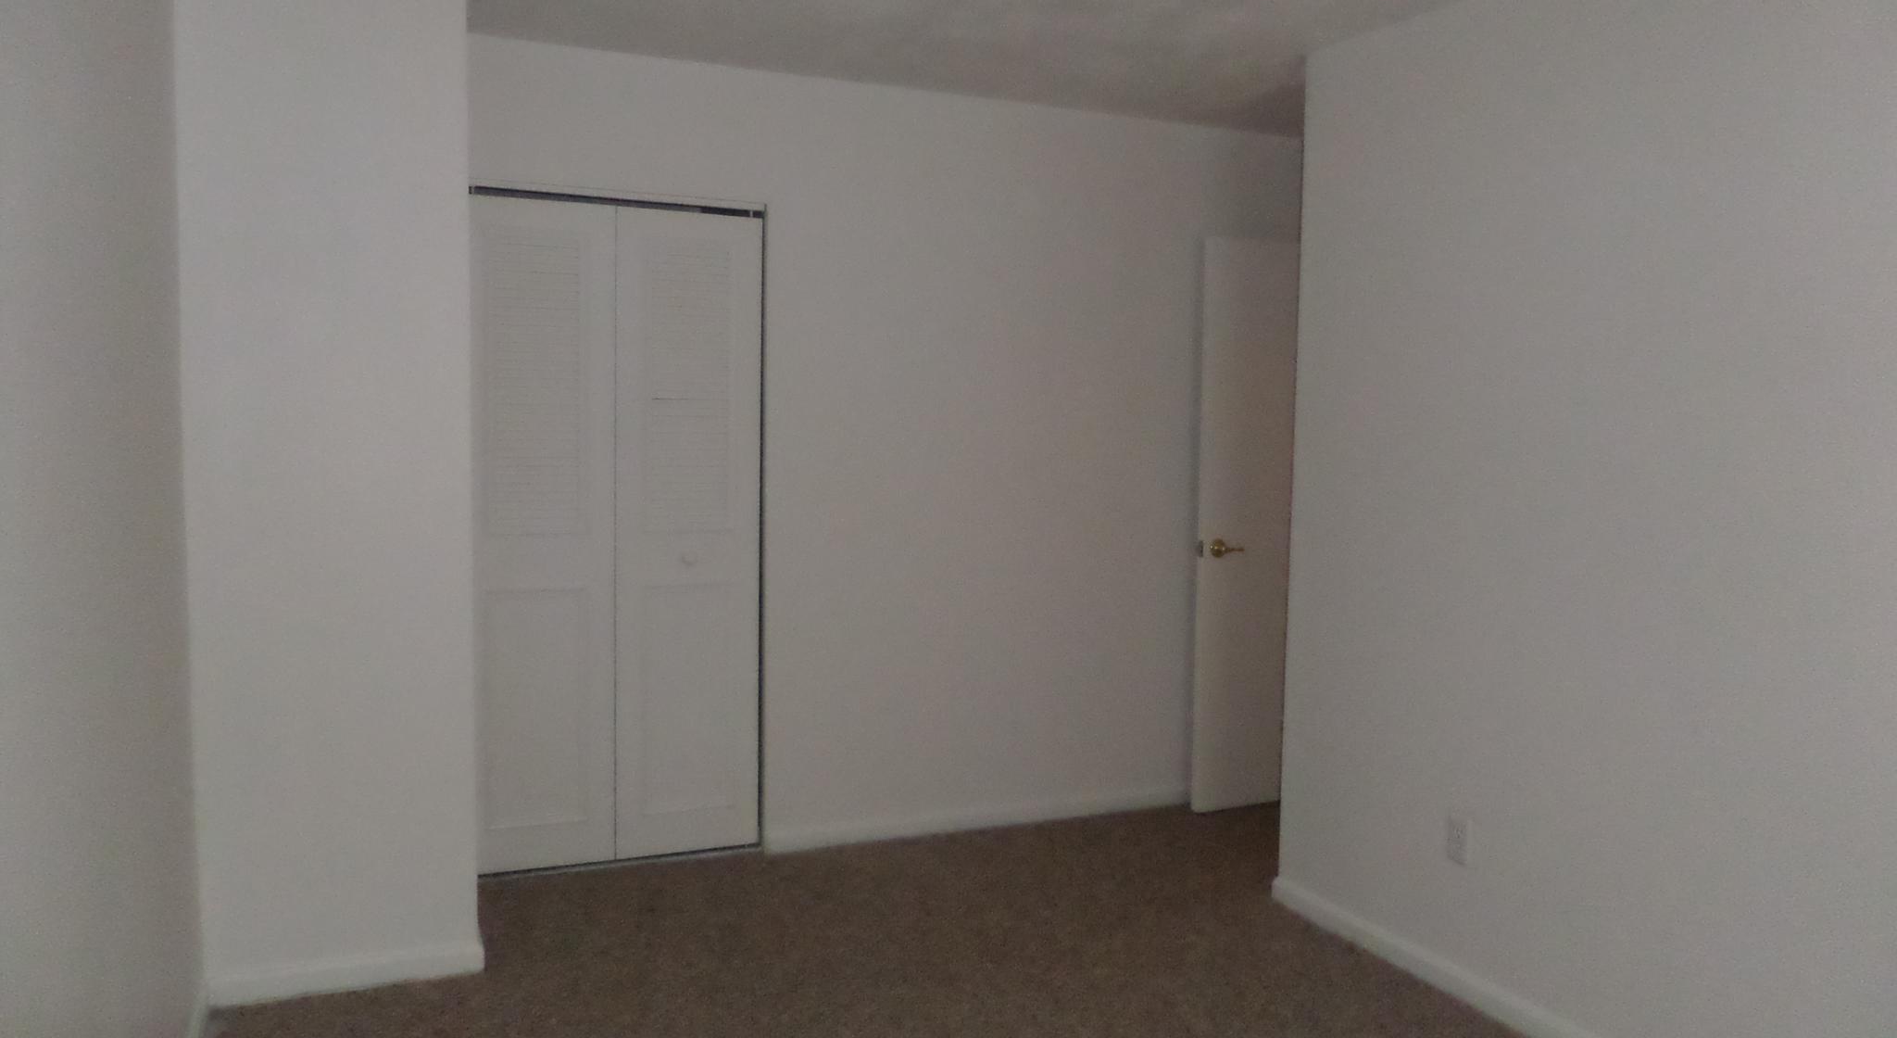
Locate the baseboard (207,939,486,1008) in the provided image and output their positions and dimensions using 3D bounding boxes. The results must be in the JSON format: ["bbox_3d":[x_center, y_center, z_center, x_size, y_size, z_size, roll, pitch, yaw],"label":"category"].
[{"bbox_3d":[-1.452,1.104,3.195,0.610,0.088,0.022,-1,5,-24],"label":"baseboard"}]

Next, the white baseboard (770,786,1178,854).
[{"bbox_3d":[0.148,1.024,4.524,1.610,0.090,0.022,-1,5,-24],"label":"white baseboard"}]

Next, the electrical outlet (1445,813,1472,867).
[{"bbox_3d":[1.257,0.793,3.245,0.012,0.116,0.075,-1,5,-24],"label":"electrical outlet"}]

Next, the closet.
[{"bbox_3d":[-1.083,0.038,4.127,0.900,2.020,0.500,-1,5,-24],"label":"closet"}]

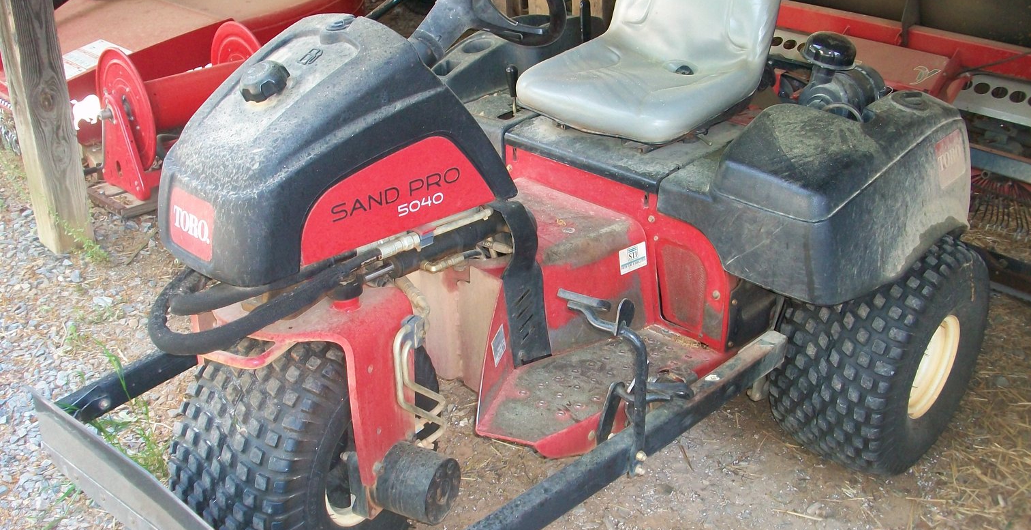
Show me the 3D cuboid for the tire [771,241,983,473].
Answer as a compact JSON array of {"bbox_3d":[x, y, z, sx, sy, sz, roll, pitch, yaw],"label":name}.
[{"bbox_3d":[0.806,0.173,2.233,0.280,0.540,0.552,21,32,39],"label":"tire"}]

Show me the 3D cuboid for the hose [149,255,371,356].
[{"bbox_3d":[-0.432,0.030,1.656,0.270,0.115,0.350,21,32,39],"label":"hose"}]

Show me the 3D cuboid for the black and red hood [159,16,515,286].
[{"bbox_3d":[-0.319,-0.228,1.727,0.380,0.370,0.545,21,32,39],"label":"black and red hood"}]

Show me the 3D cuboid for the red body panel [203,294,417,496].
[{"bbox_3d":[-0.396,0.223,1.798,0.360,0.380,0.320,11,27,24],"label":"red body panel"}]

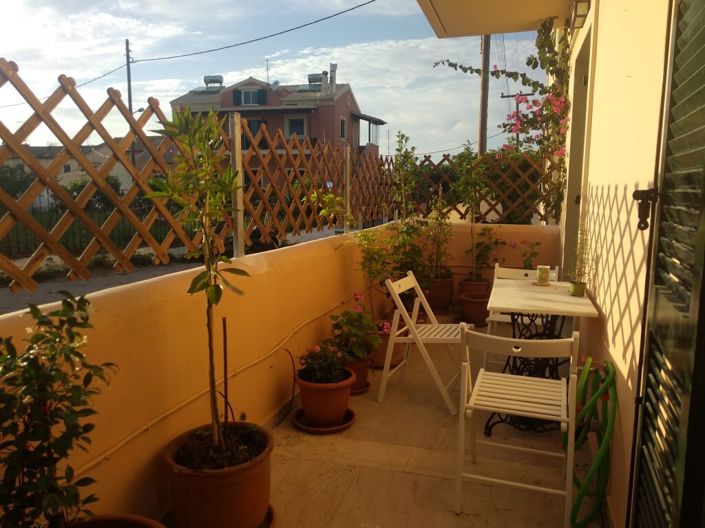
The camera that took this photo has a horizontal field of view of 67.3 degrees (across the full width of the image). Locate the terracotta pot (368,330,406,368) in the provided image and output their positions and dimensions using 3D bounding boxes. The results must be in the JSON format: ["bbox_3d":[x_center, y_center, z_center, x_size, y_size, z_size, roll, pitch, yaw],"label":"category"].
[{"bbox_3d":[0.242,0.631,4.138,0.360,0.283,0.360,-1,7,0],"label":"terracotta pot"}]

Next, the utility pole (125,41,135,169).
[{"bbox_3d":[-10.222,-5.816,24.432,0.200,8.600,0.200,0,8,0],"label":"utility pole"}]

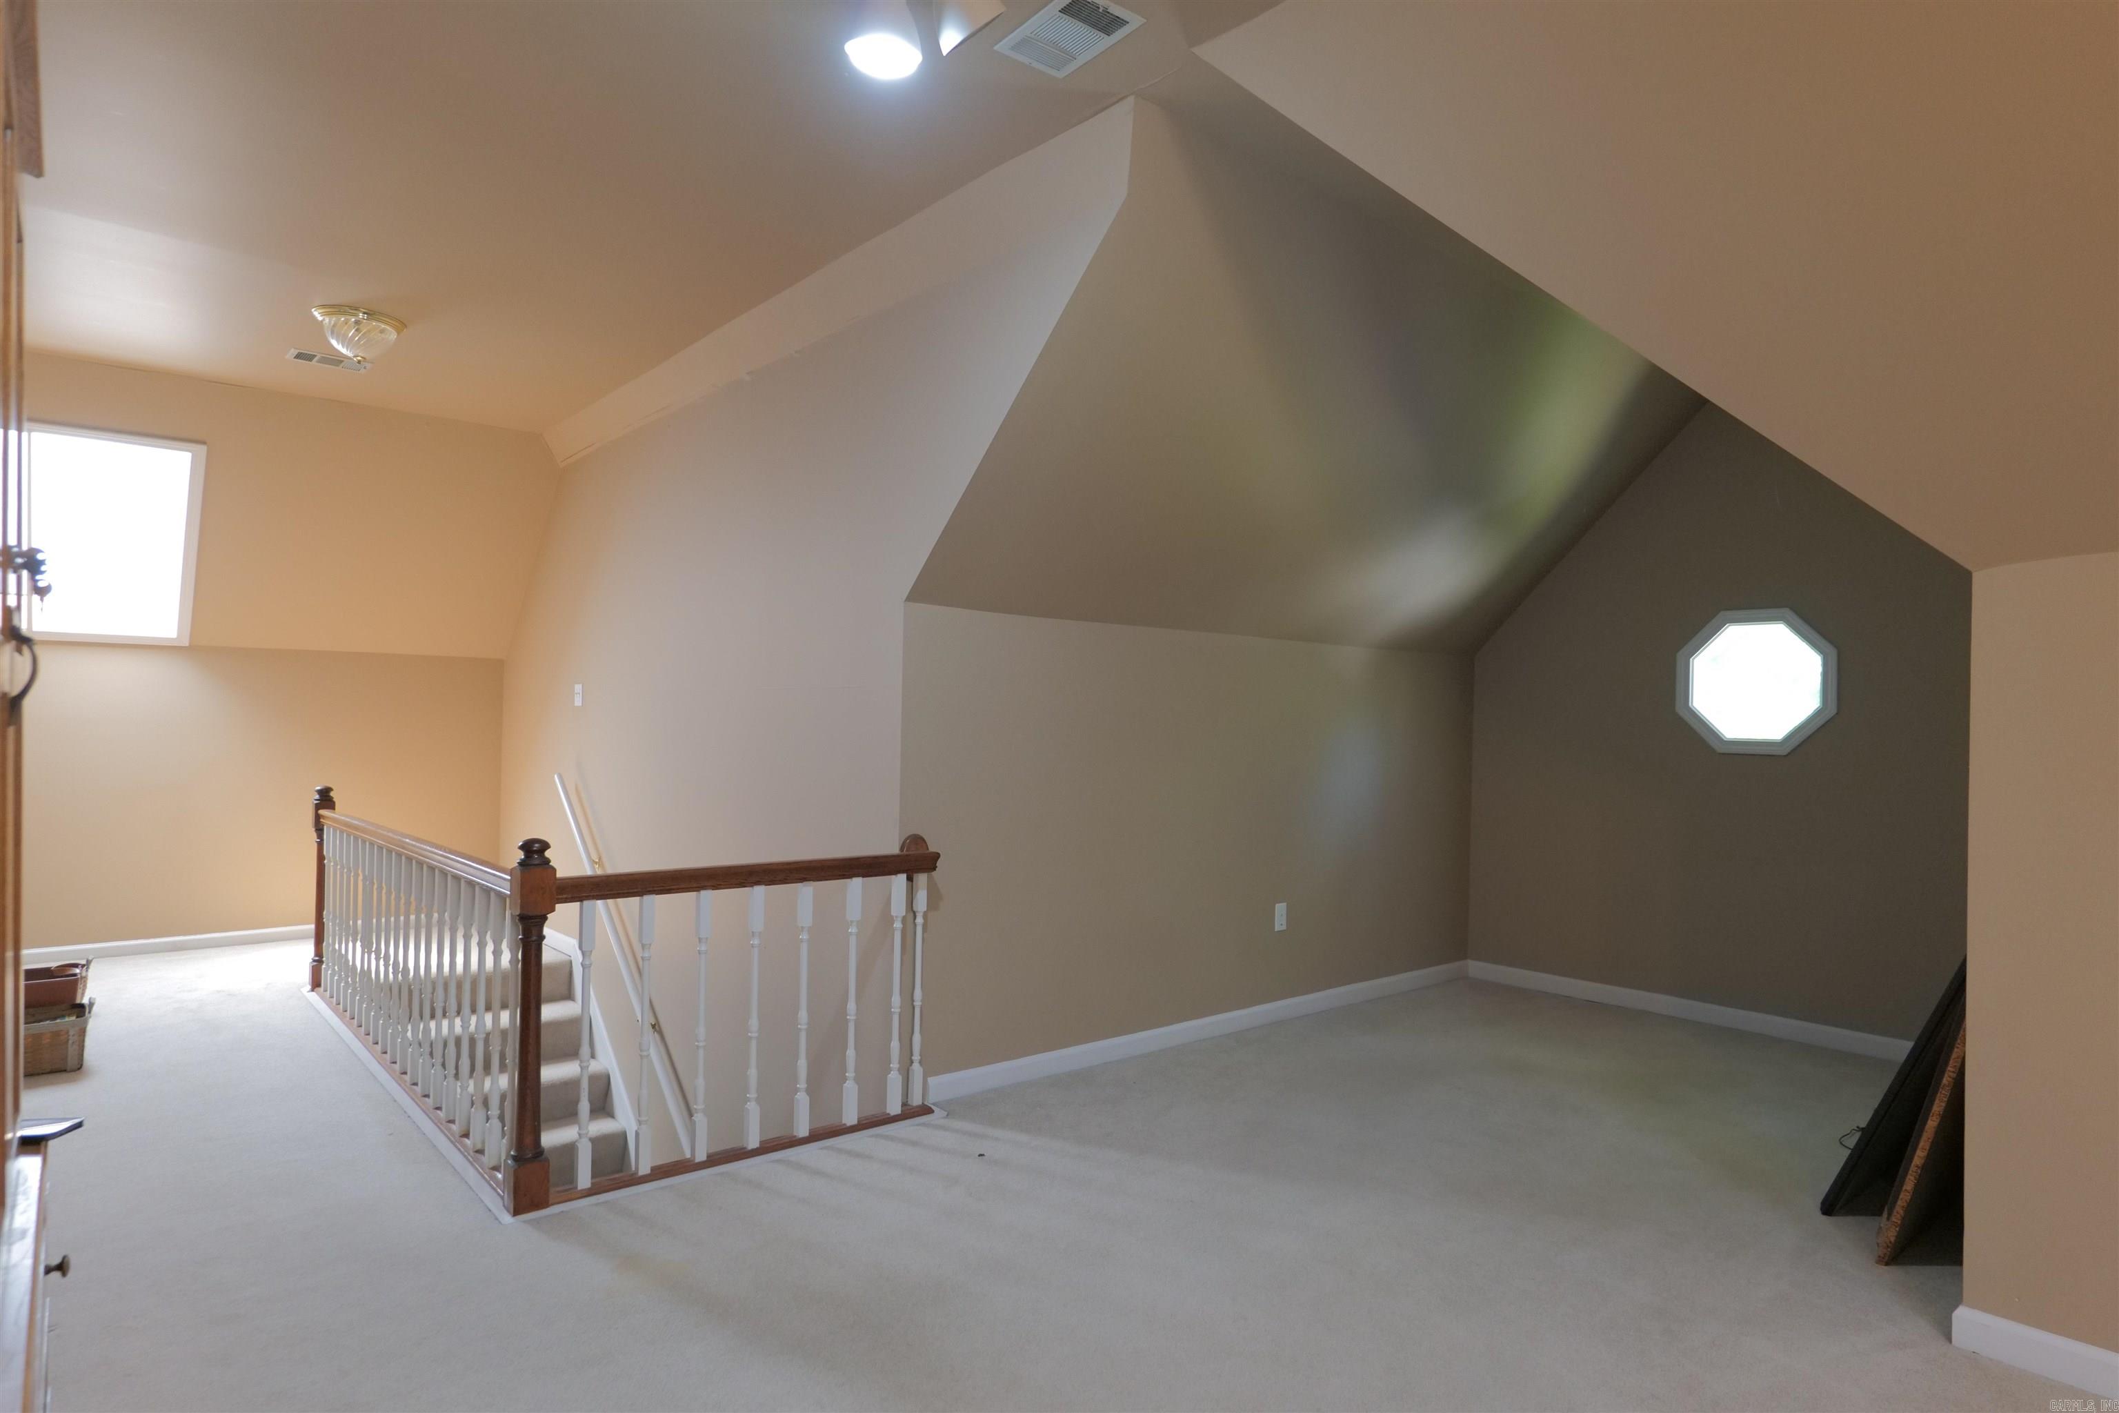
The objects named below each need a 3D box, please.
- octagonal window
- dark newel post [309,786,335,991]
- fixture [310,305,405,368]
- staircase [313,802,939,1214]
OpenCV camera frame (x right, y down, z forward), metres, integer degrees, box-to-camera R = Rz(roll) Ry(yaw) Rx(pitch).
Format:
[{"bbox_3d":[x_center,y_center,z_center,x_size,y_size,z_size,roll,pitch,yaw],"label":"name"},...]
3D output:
[{"bbox_3d":[2.986,-0.104,4.805,0.070,0.630,0.620,1,-1,-41],"label":"octagonal window"},{"bbox_3d":[-3.440,0.850,5.220,0.085,0.955,0.085,1,-1,-40],"label":"dark newel post"},{"bbox_3d":[-2.720,-1.420,4.360,0.305,0.170,0.305,1,-1,-40],"label":"fixture"},{"bbox_3d":[-1.910,0.848,4.440,1.310,0.950,3.100,1,-1,-40],"label":"staircase"}]

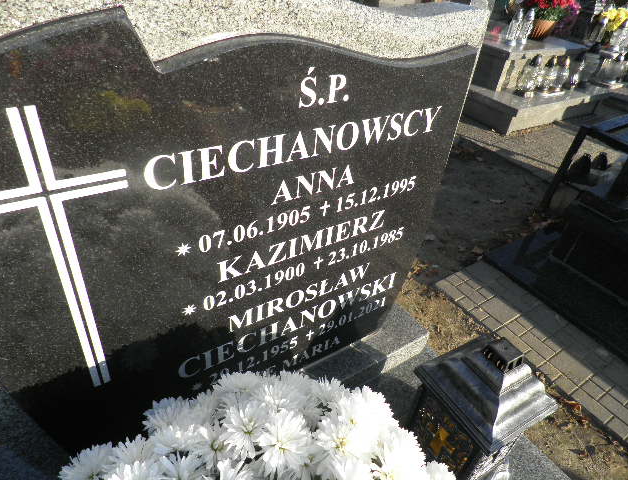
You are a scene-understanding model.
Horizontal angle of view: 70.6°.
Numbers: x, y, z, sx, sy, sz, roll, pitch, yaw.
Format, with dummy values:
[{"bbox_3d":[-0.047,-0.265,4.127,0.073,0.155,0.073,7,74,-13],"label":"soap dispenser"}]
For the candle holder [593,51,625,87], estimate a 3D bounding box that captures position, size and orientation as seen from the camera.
[{"bbox_3d":[2.849,-1.646,4.257,0.165,0.315,0.165,-18,43,-29],"label":"candle holder"}]

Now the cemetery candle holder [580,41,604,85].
[{"bbox_3d":[2.632,-1.644,4.196,0.135,0.345,0.135,-18,43,-29],"label":"cemetery candle holder"}]

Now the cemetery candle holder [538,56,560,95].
[{"bbox_3d":[2.054,-1.436,3.854,0.125,0.310,0.125,-18,43,-29],"label":"cemetery candle holder"}]

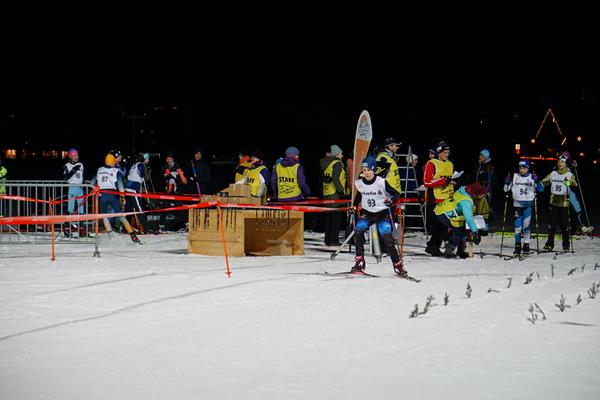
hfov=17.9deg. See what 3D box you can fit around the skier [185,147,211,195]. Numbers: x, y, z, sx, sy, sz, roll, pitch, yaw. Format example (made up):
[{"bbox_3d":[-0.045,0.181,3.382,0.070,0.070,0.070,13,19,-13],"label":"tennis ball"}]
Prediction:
[{"bbox_3d":[-2.083,-0.226,39.000,0.540,1.720,0.380,0,2,11],"label":"skier"}]

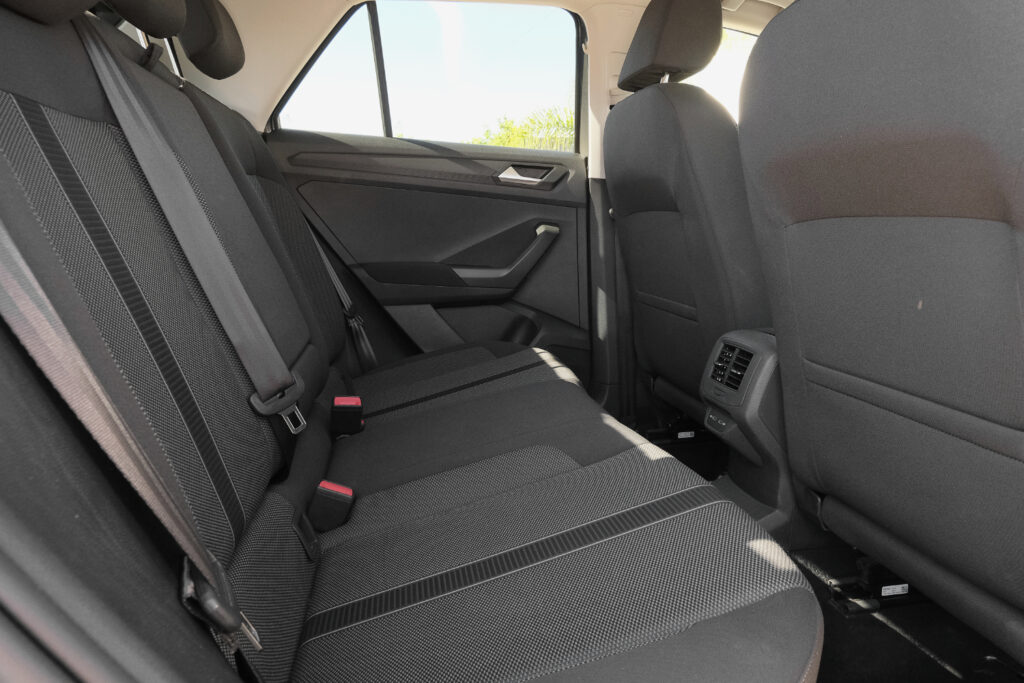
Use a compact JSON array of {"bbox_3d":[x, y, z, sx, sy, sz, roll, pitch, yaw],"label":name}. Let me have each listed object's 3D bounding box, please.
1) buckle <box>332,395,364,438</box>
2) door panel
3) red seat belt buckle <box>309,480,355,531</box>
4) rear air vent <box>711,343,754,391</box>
[{"bbox_3d":[-0.272,0.127,1.080,0.046,0.060,0.026,-2,28,-11],"label":"buckle"},{"bbox_3d":[-0.203,-0.196,1.692,0.817,0.650,0.130,-2,11,-11],"label":"door panel"},{"bbox_3d":[-0.222,0.203,0.805,0.044,0.057,0.025,18,10,-14],"label":"red seat belt buckle"},{"bbox_3d":[0.391,0.046,1.136,0.025,0.068,0.096,15,7,-14],"label":"rear air vent"}]

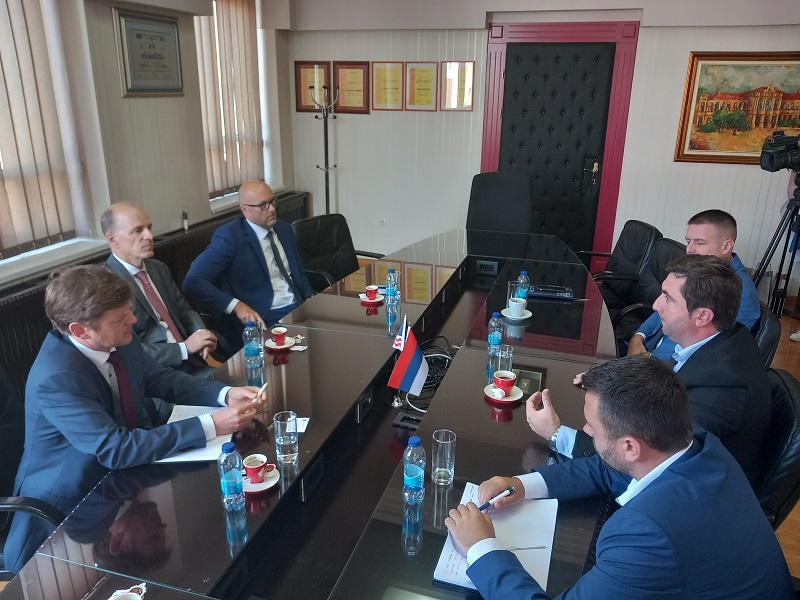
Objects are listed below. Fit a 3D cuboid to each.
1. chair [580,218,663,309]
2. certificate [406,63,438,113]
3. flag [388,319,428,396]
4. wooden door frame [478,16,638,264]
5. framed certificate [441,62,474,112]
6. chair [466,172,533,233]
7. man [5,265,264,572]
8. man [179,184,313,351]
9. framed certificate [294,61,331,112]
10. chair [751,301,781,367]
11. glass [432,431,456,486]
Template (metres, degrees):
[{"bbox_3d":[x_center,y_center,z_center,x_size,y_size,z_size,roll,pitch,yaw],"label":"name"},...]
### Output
[{"bbox_3d":[1.297,-0.002,3.796,0.620,0.900,0.600,2,19,5],"label":"chair"},{"bbox_3d":[0.193,-1.909,5.598,0.301,0.418,0.020,6,19,15],"label":"certificate"},{"bbox_3d":[0.030,0.208,2.180,0.150,0.270,0.060,1,19,0],"label":"flag"},{"bbox_3d":[1.309,-1.191,5.450,1.208,2.263,0.140,6,19,15],"label":"wooden door frame"},{"bbox_3d":[0.478,-1.776,5.213,0.284,0.396,0.020,7,20,17],"label":"framed certificate"},{"bbox_3d":[0.708,-0.329,4.613,0.620,1.170,0.660,6,19,15],"label":"chair"},{"bbox_3d":[-0.809,0.525,1.699,0.820,1.210,0.580,-2,19,-9],"label":"man"},{"bbox_3d":[-0.589,0.094,3.032,0.780,1.300,0.650,17,25,40],"label":"man"},{"bbox_3d":[-0.824,-2.004,5.877,0.355,0.453,0.025,6,19,15],"label":"framed certificate"},{"bbox_3d":[1.253,0.420,2.566,0.620,0.900,0.600,5,19,11],"label":"chair"},{"bbox_3d":[0.105,0.374,1.481,0.056,0.122,0.056,1,19,0],"label":"glass"}]

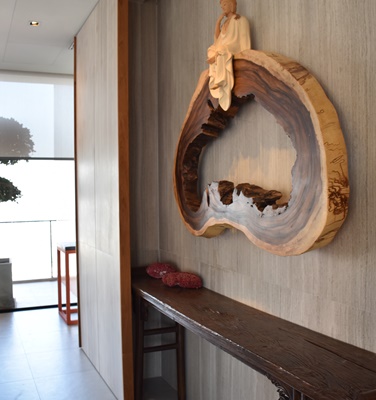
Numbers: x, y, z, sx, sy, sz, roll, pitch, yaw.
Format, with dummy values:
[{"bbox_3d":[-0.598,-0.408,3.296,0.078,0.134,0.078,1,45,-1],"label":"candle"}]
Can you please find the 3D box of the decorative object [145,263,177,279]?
[{"bbox_3d":[-0.186,0.506,3.230,0.220,0.110,0.125,-1,0,1],"label":"decorative object"}]

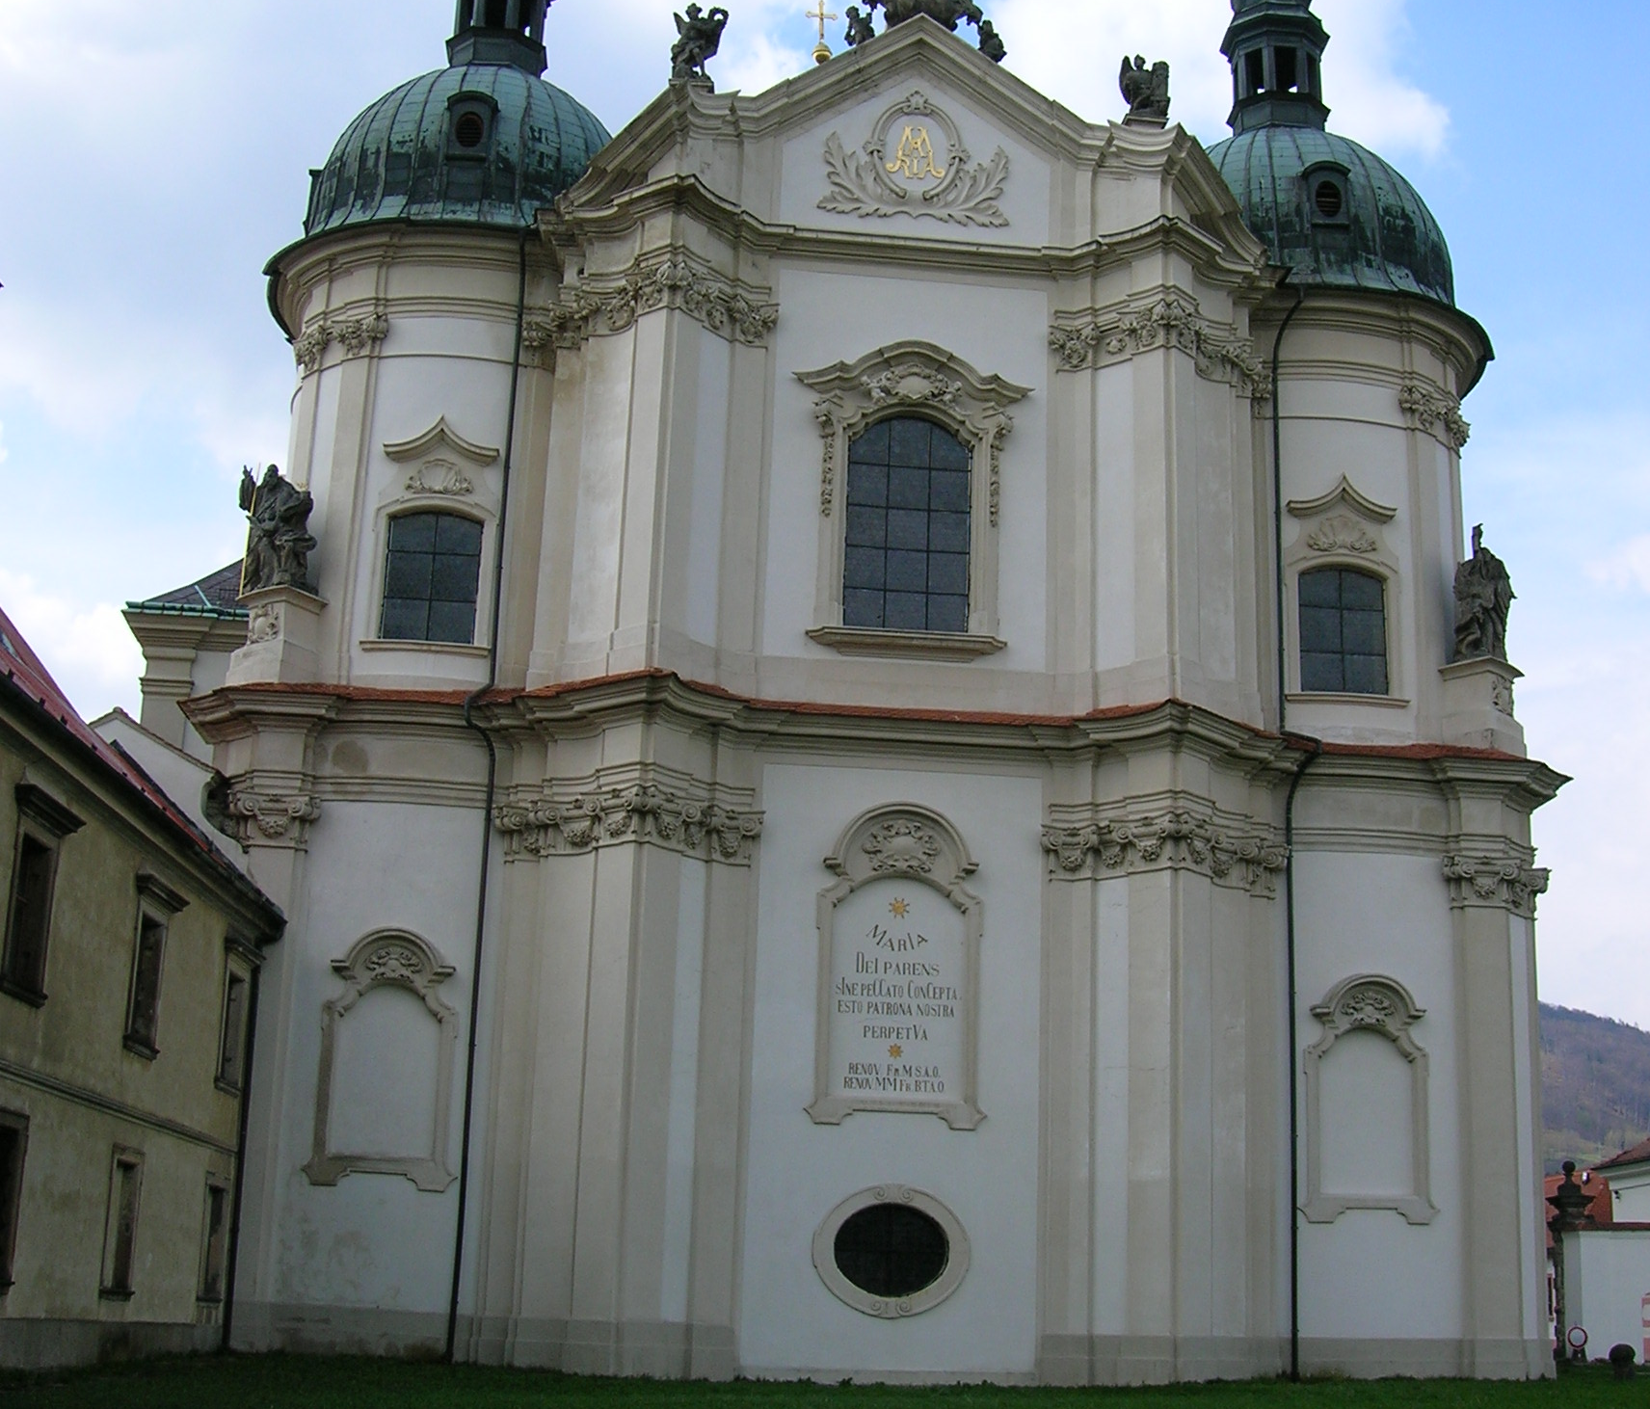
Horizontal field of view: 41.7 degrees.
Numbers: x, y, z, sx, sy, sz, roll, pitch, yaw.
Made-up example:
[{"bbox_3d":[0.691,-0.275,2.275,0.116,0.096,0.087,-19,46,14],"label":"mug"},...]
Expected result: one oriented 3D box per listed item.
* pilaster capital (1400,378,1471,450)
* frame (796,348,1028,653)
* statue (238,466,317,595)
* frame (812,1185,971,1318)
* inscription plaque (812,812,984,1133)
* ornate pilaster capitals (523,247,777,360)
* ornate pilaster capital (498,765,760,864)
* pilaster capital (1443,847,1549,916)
[{"bbox_3d":[12.786,-5.902,45.557,0.936,1.123,2.496,-10,-20,38],"label":"pilaster capital"},{"bbox_3d":[1.633,-3.936,41.267,4.524,6.396,0.624,3,-16,-5],"label":"frame"},{"bbox_3d":[-9.521,-3.056,37.630,1.280,2.353,1.000,-6,-17,27],"label":"statue"},{"bbox_3d":[1.061,8.666,34.258,2.600,2.032,0.300,3,-15,-4],"label":"frame"},{"bbox_3d":[1.154,4.228,35.412,2.850,5.309,0.300,3,-15,-4],"label":"inscription plaque"},{"bbox_3d":[-3.337,-7.548,41.613,4.888,1.144,3.016,3,-16,-5],"label":"ornate pilaster capitals"},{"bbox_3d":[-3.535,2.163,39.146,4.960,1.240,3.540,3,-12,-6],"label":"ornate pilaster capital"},{"bbox_3d":[12.907,3.483,41.422,2.184,1.019,1.144,6,-16,-15],"label":"pilaster capital"}]

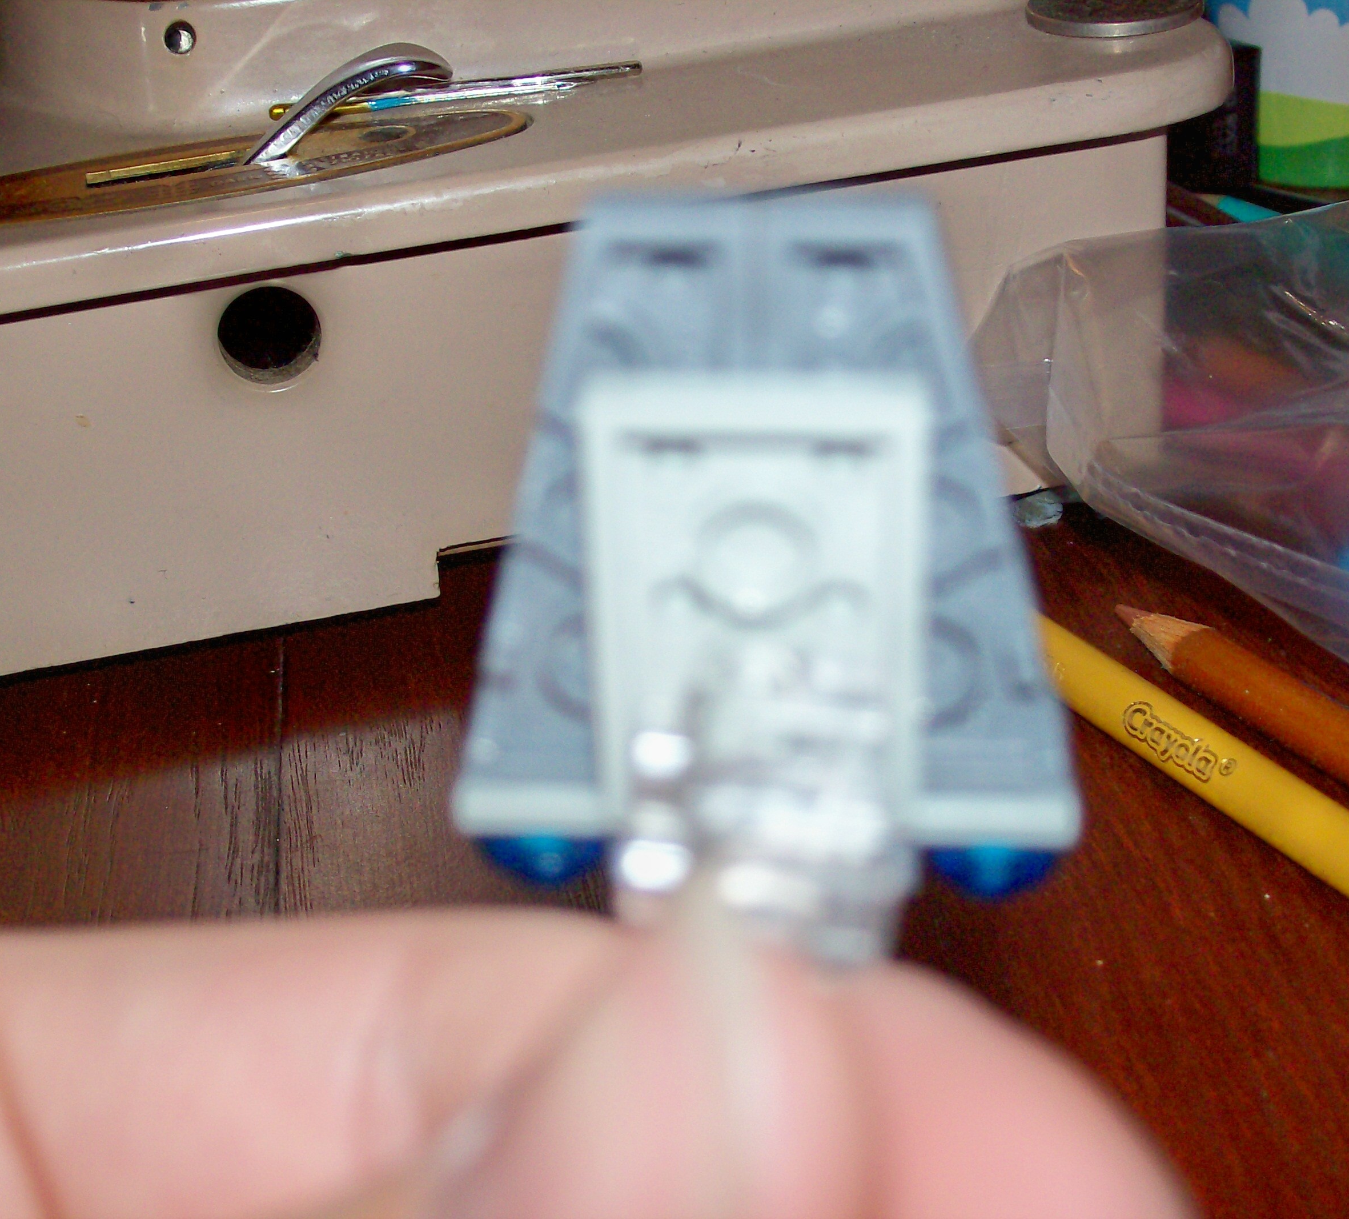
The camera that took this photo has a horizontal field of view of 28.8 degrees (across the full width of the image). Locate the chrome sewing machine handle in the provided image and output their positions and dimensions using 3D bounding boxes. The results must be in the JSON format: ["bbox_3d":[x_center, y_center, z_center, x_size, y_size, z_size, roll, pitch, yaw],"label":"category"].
[{"bbox_3d":[-0.038,-0.059,0.303,0.025,0.011,0.006,-10,29,-9],"label":"chrome sewing machine handle"}]

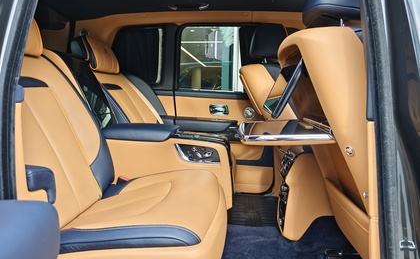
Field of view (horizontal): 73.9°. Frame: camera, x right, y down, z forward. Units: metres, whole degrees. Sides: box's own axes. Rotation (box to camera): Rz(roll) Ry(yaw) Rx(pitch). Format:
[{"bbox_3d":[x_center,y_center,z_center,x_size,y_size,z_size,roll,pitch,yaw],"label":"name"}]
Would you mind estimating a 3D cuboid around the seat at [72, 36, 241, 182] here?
[{"bbox_3d":[-0.306,-0.069,1.721,0.955,0.970,0.550,1,8,7],"label":"seat"}]

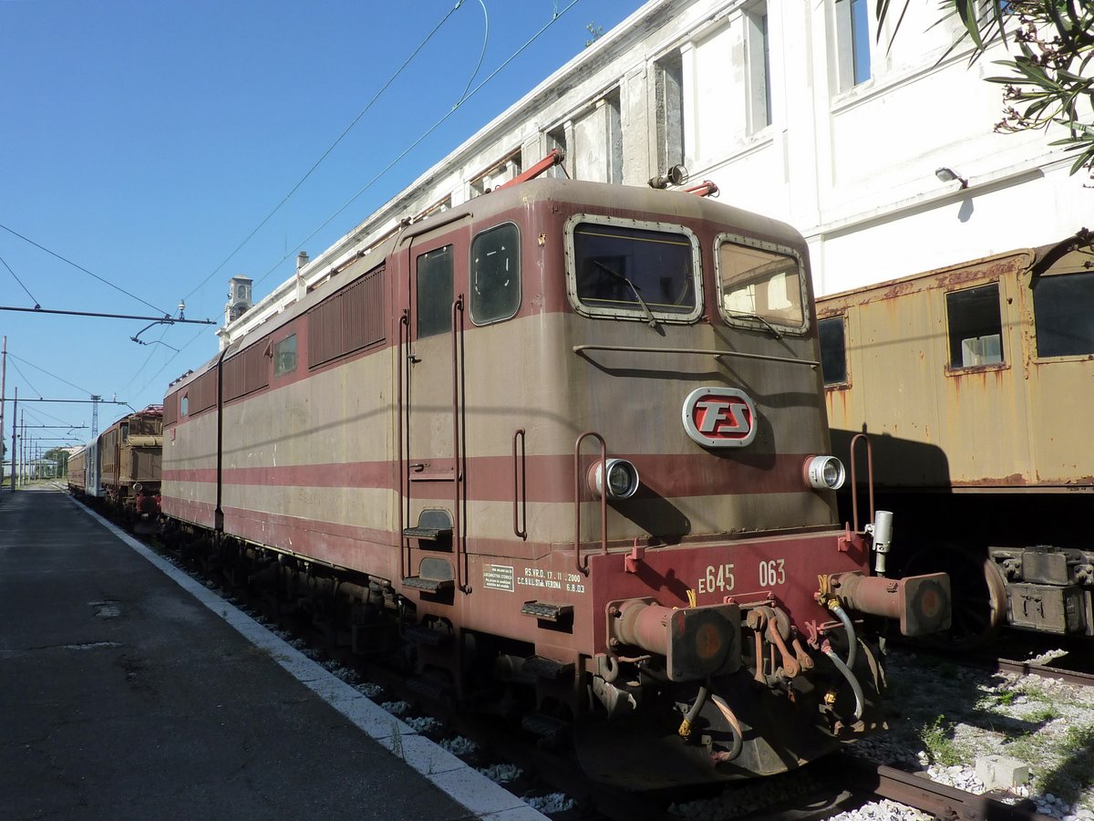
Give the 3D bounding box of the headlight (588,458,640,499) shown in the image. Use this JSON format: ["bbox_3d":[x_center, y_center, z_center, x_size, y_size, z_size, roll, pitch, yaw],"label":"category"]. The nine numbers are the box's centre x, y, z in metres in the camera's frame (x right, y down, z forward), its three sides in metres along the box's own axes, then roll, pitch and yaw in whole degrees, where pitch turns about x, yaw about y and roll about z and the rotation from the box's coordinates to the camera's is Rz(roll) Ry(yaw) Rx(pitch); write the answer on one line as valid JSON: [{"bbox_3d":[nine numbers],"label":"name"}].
[{"bbox_3d":[0.342,0.373,4.319,0.225,0.225,0.230,1,-5,-32],"label":"headlight"}]

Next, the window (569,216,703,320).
[{"bbox_3d":[0.550,-0.829,4.724,0.950,0.600,0.060,1,-5,-28],"label":"window"}]

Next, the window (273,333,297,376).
[{"bbox_3d":[-2.724,-0.566,8.228,0.060,0.370,0.880,1,-5,-32],"label":"window"}]

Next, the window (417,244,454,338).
[{"bbox_3d":[-0.749,-0.788,5.309,0.060,0.585,0.430,2,-5,-42],"label":"window"}]

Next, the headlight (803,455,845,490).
[{"bbox_3d":[1.826,0.410,5.264,0.225,0.225,0.230,1,-5,-32],"label":"headlight"}]

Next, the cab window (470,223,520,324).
[{"bbox_3d":[-0.324,-0.827,4.839,0.060,0.570,0.520,2,-5,-42],"label":"cab window"}]

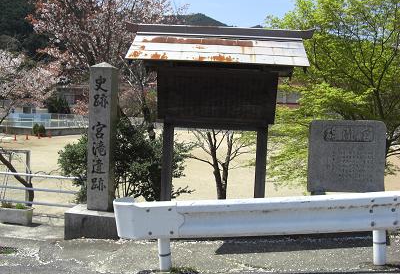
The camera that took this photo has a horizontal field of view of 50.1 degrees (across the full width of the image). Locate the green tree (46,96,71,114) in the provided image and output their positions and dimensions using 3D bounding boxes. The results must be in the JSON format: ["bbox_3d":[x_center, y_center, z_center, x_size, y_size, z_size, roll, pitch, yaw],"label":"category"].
[{"bbox_3d":[-22.000,-4.632,66.000,3.800,3.700,3.600,2,3,0],"label":"green tree"}]

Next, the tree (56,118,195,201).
[{"bbox_3d":[-1.187,0.417,7.000,1.950,1.450,1.650,2,3,3],"label":"tree"}]

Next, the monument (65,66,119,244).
[{"bbox_3d":[-1.289,0.158,5.600,0.680,2.260,0.670,2,3,4],"label":"monument"}]

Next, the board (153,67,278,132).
[{"bbox_3d":[0.211,-0.456,5.060,1.410,0.710,0.130,2,3,3],"label":"board"}]

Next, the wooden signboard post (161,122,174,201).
[{"bbox_3d":[-0.398,0.522,5.255,0.125,1.340,0.125,2,3,3],"label":"wooden signboard post"}]

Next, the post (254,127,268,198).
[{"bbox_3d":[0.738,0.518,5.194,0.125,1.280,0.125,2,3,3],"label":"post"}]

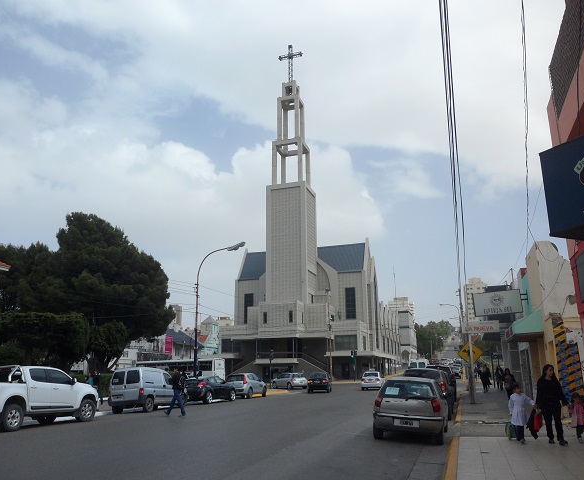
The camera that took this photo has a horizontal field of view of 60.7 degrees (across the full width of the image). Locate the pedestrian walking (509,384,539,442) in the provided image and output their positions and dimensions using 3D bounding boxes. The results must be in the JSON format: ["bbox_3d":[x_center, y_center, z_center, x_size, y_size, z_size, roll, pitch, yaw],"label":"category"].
[{"bbox_3d":[4.939,3.712,10.717,0.480,1.200,0.360,2,-14,-8],"label":"pedestrian walking"}]

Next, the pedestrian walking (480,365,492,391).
[{"bbox_3d":[11.674,8.352,30.103,0.500,1.640,0.400,-5,-15,18],"label":"pedestrian walking"}]

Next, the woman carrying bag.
[{"bbox_3d":[5.546,3.461,10.600,0.550,1.620,0.380,3,-15,-15],"label":"woman carrying bag"}]

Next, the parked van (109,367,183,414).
[{"bbox_3d":[-6.082,6.481,21.887,1.720,1.800,4.120,-5,-15,18],"label":"parked van"}]

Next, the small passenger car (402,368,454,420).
[{"bbox_3d":[4.817,5.483,17.895,1.700,1.600,4.000,-5,-15,18],"label":"small passenger car"}]

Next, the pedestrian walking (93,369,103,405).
[{"bbox_3d":[-9.037,6.879,23.345,0.520,1.630,0.450,-5,-15,18],"label":"pedestrian walking"}]

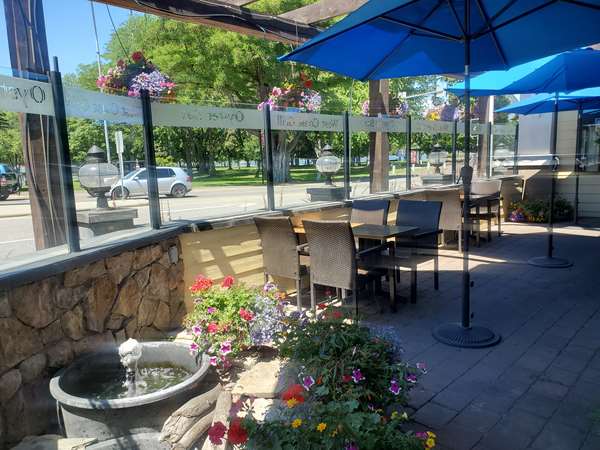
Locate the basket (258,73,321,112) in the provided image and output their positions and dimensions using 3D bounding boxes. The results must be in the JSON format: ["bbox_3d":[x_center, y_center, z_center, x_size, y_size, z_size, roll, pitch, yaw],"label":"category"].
[{"bbox_3d":[-0.134,-1.611,5.481,0.660,0.520,0.700,-2,8,0],"label":"basket"}]

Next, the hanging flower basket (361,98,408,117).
[{"bbox_3d":[1.332,-1.854,7.022,0.660,0.420,0.680,6,12,44],"label":"hanging flower basket"}]

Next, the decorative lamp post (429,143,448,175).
[{"bbox_3d":[2.970,-1.425,9.734,0.440,0.690,0.440,6,12,44],"label":"decorative lamp post"}]

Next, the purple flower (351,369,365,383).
[{"bbox_3d":[0.301,0.792,2.380,0.068,0.072,0.050,-1,9,7],"label":"purple flower"}]

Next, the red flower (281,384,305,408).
[{"bbox_3d":[-0.039,0.835,2.200,0.112,0.105,0.095,-2,8,-2],"label":"red flower"}]

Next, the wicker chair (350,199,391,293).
[{"bbox_3d":[0.638,0.196,5.320,0.570,0.940,0.640,6,12,45],"label":"wicker chair"}]

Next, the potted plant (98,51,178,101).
[{"bbox_3d":[-1.515,-1.385,4.176,0.660,0.480,0.660,6,12,44],"label":"potted plant"}]

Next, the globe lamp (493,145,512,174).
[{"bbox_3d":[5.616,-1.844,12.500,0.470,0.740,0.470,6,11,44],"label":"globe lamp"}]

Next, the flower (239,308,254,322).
[{"bbox_3d":[-0.342,0.569,2.850,0.100,0.088,0.080,-3,9,-7],"label":"flower"}]

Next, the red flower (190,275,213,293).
[{"bbox_3d":[-0.659,0.386,3.000,0.140,0.115,0.110,-4,9,-13],"label":"red flower"}]

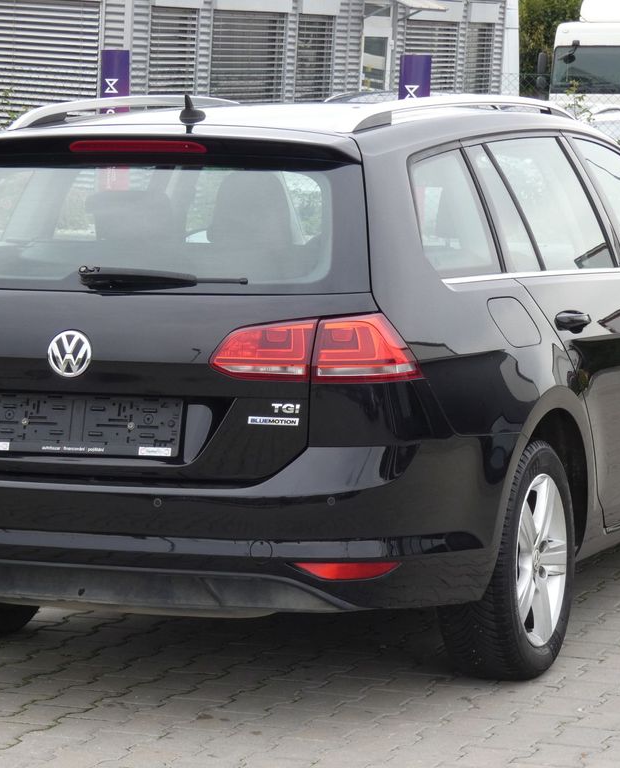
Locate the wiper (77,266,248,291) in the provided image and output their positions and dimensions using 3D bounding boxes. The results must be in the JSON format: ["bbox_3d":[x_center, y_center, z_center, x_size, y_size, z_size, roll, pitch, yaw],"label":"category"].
[{"bbox_3d":[-0.348,-0.239,6.512,0.430,0.060,0.070,2,6,18],"label":"wiper"}]

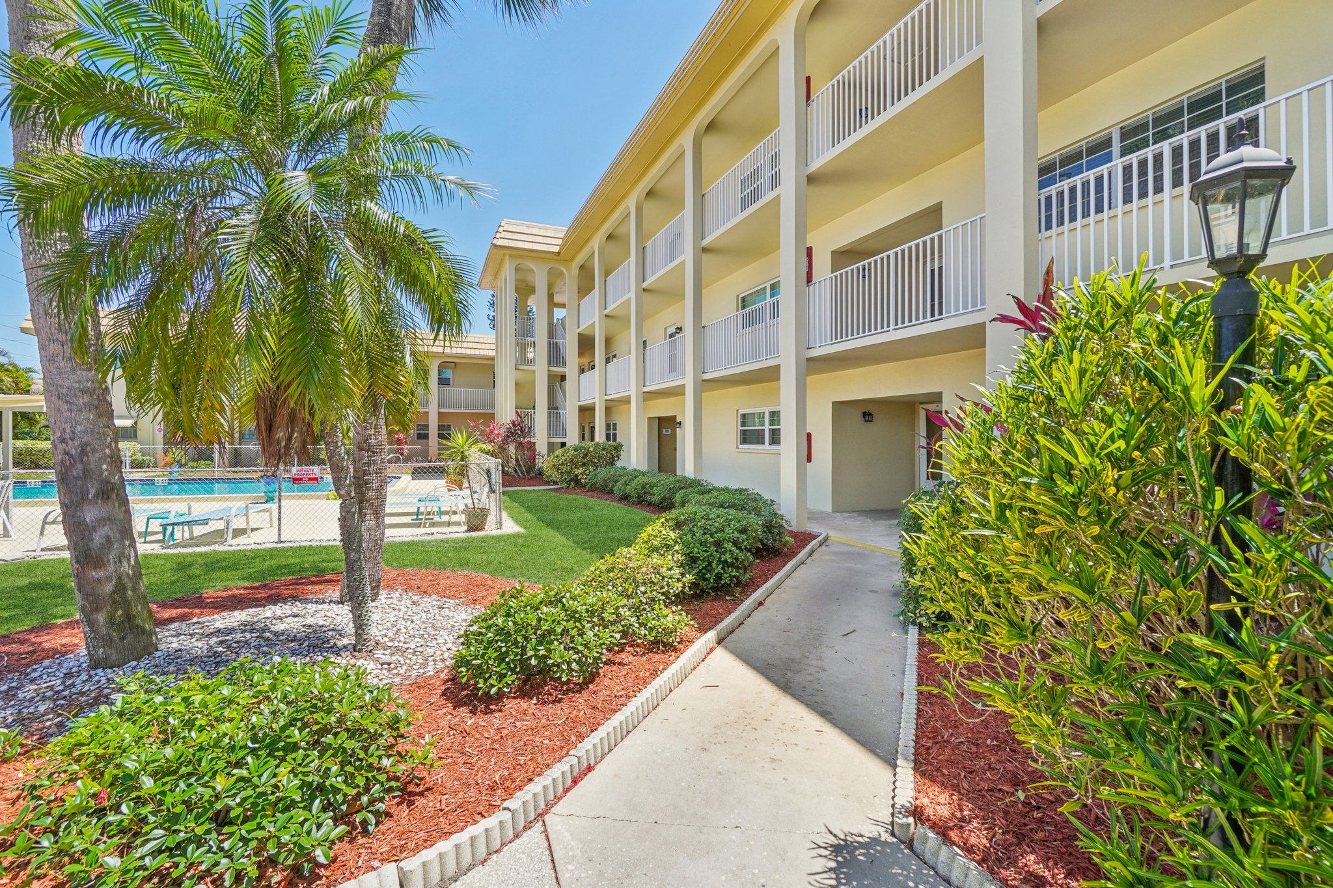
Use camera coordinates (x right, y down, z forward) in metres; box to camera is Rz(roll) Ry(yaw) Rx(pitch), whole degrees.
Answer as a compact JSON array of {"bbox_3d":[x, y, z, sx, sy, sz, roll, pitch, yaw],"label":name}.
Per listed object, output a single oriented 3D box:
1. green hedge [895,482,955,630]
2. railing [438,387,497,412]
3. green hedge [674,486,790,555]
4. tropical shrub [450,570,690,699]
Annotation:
[{"bbox_3d":[2.430,0.885,4.750,0.950,1.000,1.200,0,1,24],"label":"green hedge"},{"bbox_3d":[-9.880,-2.110,27.750,2.950,1.180,1.200,0,0,-23],"label":"railing"},{"bbox_3d":[0.860,0.999,7.600,1.350,0.720,1.200,0,0,-23],"label":"green hedge"},{"bbox_3d":[-0.600,1.149,3.850,0.900,0.490,1.450,0,1,41],"label":"tropical shrub"}]

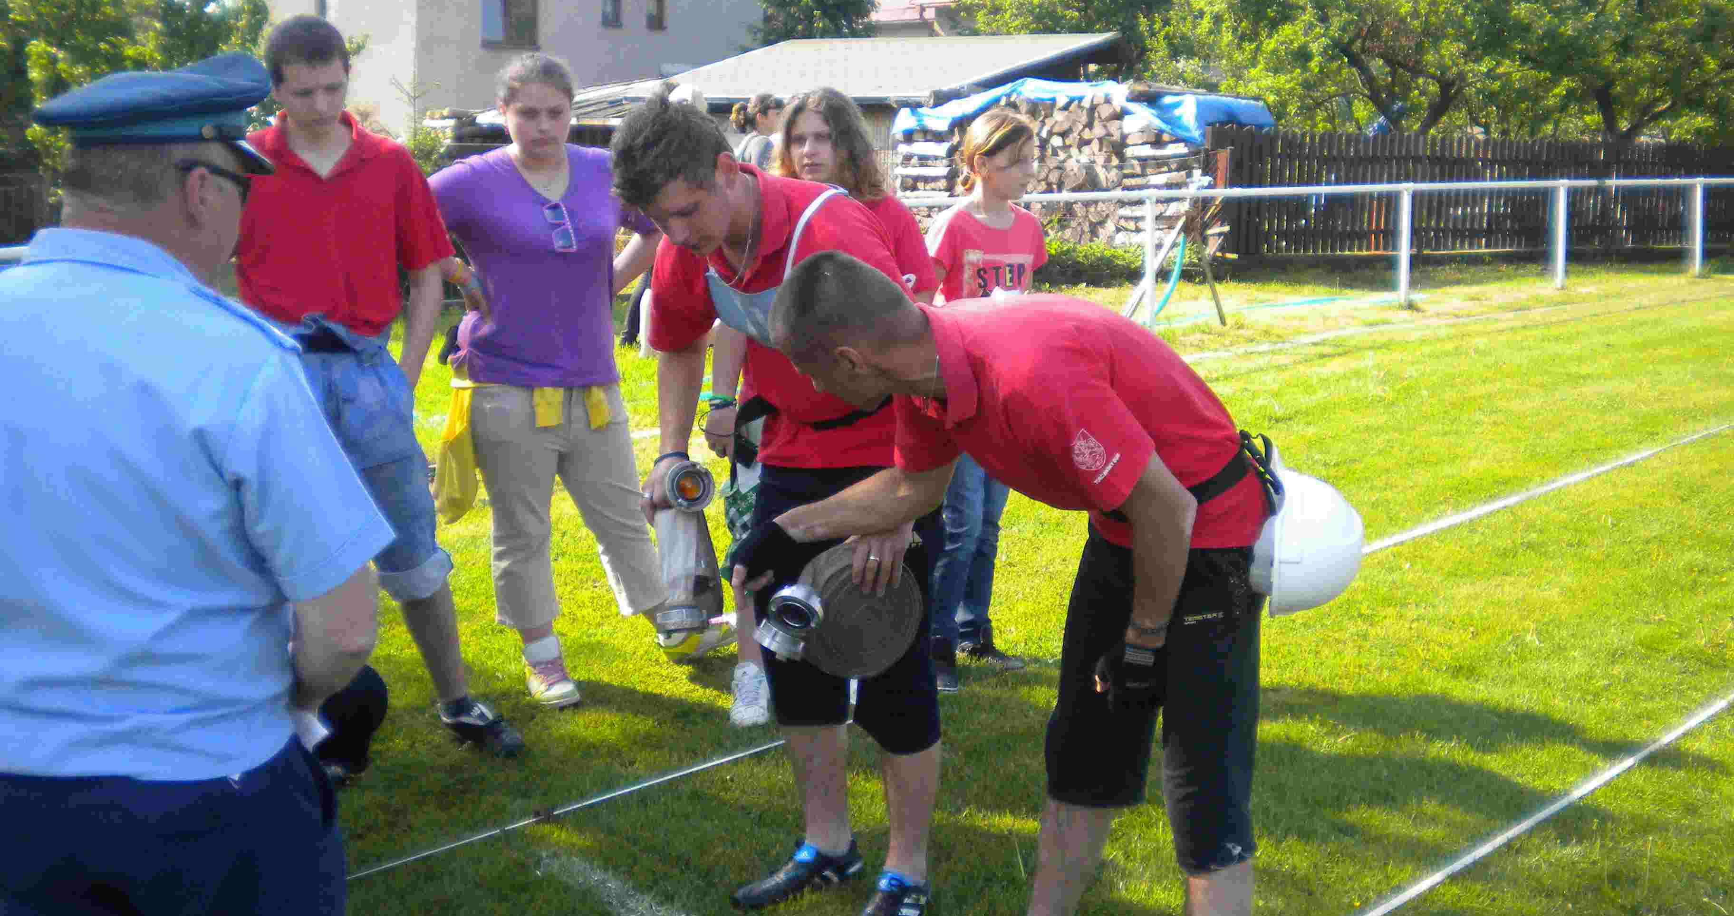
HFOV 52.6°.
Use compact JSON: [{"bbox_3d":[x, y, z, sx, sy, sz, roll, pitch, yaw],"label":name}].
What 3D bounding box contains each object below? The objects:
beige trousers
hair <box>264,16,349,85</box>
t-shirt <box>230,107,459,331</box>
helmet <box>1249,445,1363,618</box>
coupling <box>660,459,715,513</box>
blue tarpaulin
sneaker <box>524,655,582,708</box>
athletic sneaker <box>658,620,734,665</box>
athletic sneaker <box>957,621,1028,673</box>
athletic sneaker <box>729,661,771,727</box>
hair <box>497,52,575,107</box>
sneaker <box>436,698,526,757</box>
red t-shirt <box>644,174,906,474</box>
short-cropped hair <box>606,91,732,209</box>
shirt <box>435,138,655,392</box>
[{"bbox_3d":[-0.804,0.108,4.740,0.540,0.700,0.340,-4,11,-20],"label":"beige trousers"},{"bbox_3d":[-1.304,-0.938,4.080,0.180,0.190,0.210,-7,28,-34],"label":"hair"},{"bbox_3d":[-1.262,-0.543,4.120,0.540,0.540,0.280,-2,14,-12],"label":"t-shirt"},{"bbox_3d":[0.710,0.119,2.830,0.175,0.275,0.220,1,11,6],"label":"helmet"},{"bbox_3d":[-0.312,0.050,3.090,0.092,0.092,0.070,-1,-1,-6],"label":"coupling"},{"bbox_3d":[2.264,-3.672,18.600,3.950,0.680,1.500,-1,11,-8],"label":"blue tarpaulin"},{"bbox_3d":[-0.845,0.576,4.731,0.100,0.110,0.250,-4,12,-20],"label":"sneaker"},{"bbox_3d":[-0.482,0.526,5.000,0.250,0.110,0.100,-4,8,26],"label":"athletic sneaker"},{"bbox_3d":[0.357,0.535,4.980,0.240,0.100,0.090,7,13,32],"label":"athletic sneaker"},{"bbox_3d":[-0.304,0.613,4.542,0.098,0.110,0.260,0,11,0],"label":"athletic sneaker"},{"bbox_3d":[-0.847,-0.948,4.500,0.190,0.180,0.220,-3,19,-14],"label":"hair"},{"bbox_3d":[-0.950,0.659,4.294,0.100,0.110,0.275,-10,15,-43],"label":"sneaker"},{"bbox_3d":[-0.137,-0.246,3.080,0.490,0.570,0.320,8,36,37],"label":"red t-shirt"},{"bbox_3d":[-0.324,-0.510,2.900,0.170,0.180,0.210,8,49,37],"label":"short-cropped hair"},{"bbox_3d":[-0.851,-0.510,4.600,0.585,0.620,0.290,-3,11,-18],"label":"shirt"}]

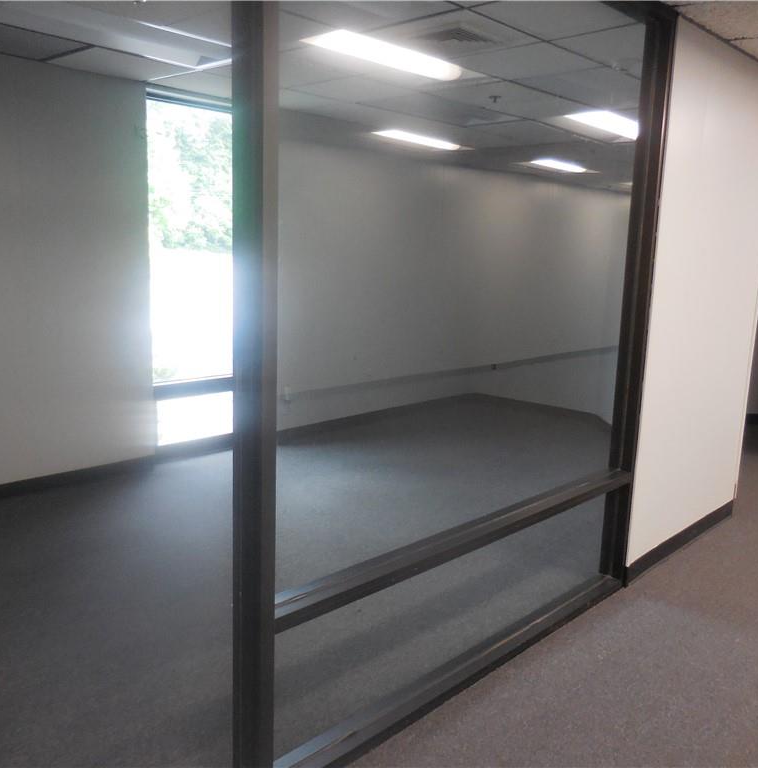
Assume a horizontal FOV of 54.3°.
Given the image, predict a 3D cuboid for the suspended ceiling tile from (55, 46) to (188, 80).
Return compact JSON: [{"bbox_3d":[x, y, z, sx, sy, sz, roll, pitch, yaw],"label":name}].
[{"bbox_3d":[-1.415,-1.764,4.070,0.561,0.020,0.610,12,15,42],"label":"suspended ceiling tile"}]

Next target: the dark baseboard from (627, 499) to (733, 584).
[{"bbox_3d":[1.593,0.791,3.817,0.012,0.100,1.330,12,15,42],"label":"dark baseboard"}]

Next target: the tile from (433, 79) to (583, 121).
[{"bbox_3d":[0.918,-1.825,4.801,0.610,0.020,1.219,12,15,42],"label":"tile"}]

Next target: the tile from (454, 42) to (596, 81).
[{"bbox_3d":[0.733,-1.628,3.736,0.610,0.020,0.610,12,15,42],"label":"tile"}]

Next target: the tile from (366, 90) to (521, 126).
[{"bbox_3d":[0.476,-1.918,5.210,0.610,0.020,1.219,12,15,42],"label":"tile"}]

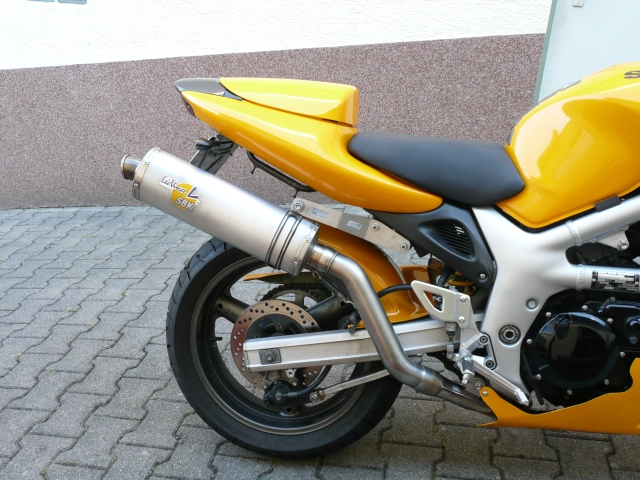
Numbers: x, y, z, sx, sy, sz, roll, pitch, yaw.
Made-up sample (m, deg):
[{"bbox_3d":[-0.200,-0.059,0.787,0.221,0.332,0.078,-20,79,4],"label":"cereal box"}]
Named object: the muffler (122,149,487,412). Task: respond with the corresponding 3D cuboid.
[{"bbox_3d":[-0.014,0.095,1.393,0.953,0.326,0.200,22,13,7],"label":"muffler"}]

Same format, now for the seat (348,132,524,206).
[{"bbox_3d":[0.263,-0.170,1.454,0.390,0.157,0.270,0,9,12],"label":"seat"}]

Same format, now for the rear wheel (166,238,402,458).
[{"bbox_3d":[-0.086,0.249,1.594,0.624,0.624,0.160,0,9,12],"label":"rear wheel"}]

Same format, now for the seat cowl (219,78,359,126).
[{"bbox_3d":[-0.071,-0.323,1.497,0.346,0.128,0.220,0,9,12],"label":"seat cowl"}]

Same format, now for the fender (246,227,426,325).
[{"bbox_3d":[0.019,0.060,1.557,0.520,0.298,0.230,0,9,12],"label":"fender"}]

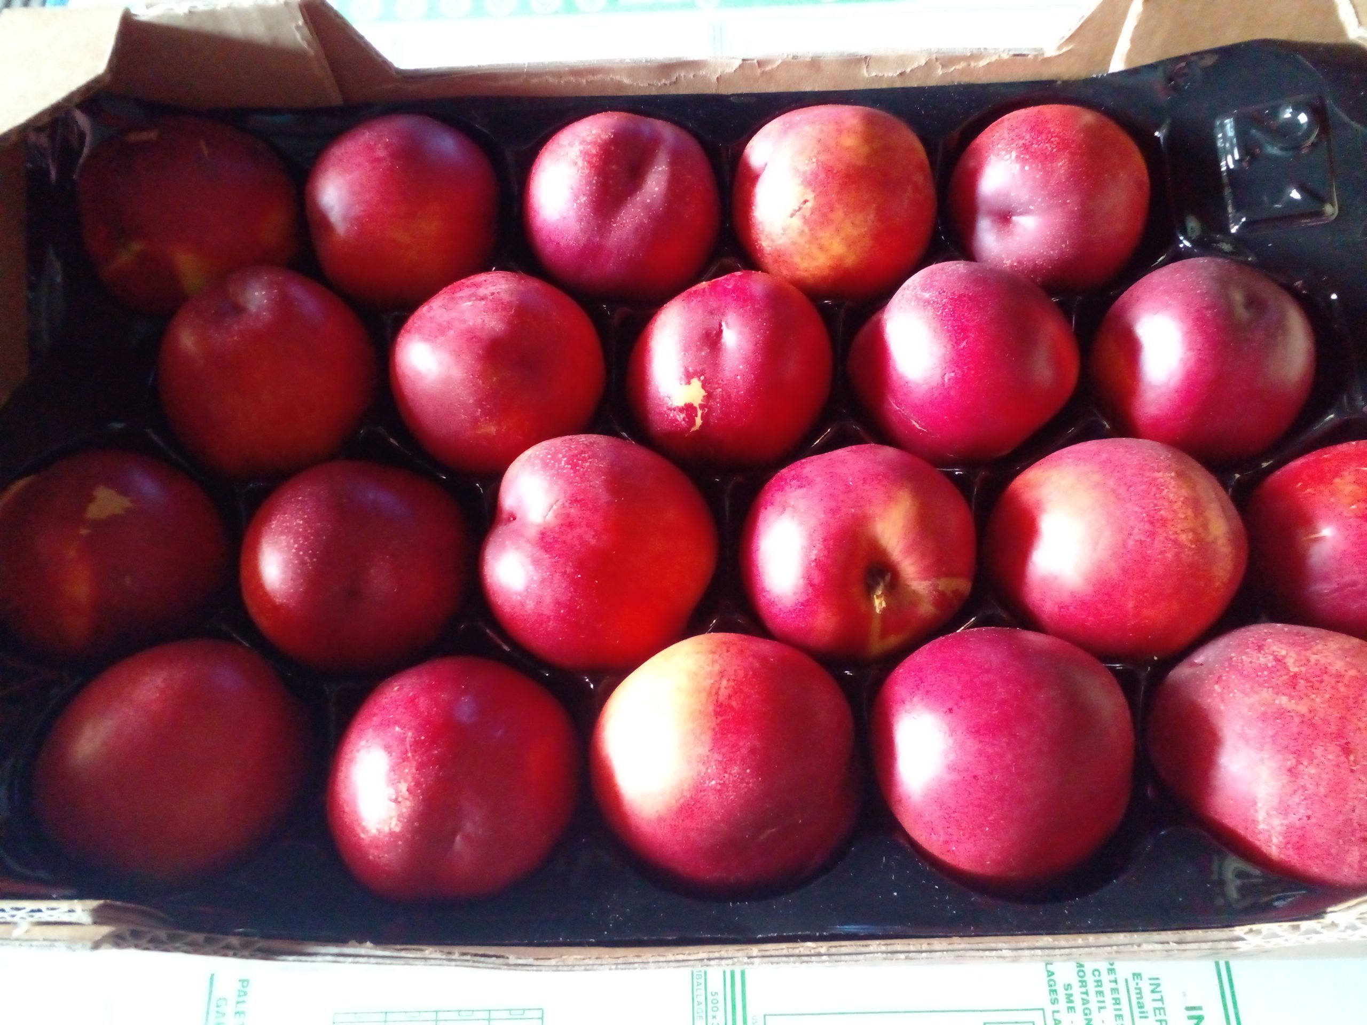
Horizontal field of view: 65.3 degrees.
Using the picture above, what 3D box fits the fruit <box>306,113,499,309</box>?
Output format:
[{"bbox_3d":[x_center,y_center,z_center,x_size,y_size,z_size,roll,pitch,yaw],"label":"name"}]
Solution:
[{"bbox_3d":[-0.100,-0.107,0.383,0.066,0.065,0.067,-1,66,1],"label":"fruit"}]

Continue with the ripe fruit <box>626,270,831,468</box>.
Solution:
[{"bbox_3d":[0.014,-0.046,0.343,0.066,0.061,0.064,0,67,2],"label":"ripe fruit"}]

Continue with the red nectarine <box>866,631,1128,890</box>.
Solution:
[{"bbox_3d":[0.088,0.068,0.300,0.070,0.068,0.070,-1,66,1],"label":"red nectarine"}]

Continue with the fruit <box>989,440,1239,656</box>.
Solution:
[{"bbox_3d":[0.127,0.011,0.317,0.072,0.065,0.067,-1,67,2],"label":"fruit"}]

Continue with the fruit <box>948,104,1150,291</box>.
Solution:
[{"bbox_3d":[0.129,-0.111,0.379,0.067,0.063,0.063,-1,66,1],"label":"fruit"}]

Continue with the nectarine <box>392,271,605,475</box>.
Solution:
[{"bbox_3d":[-0.060,-0.045,0.349,0.069,0.064,0.067,-1,67,2],"label":"nectarine"}]

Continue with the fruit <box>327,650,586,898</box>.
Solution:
[{"bbox_3d":[-0.063,0.073,0.298,0.068,0.063,0.066,-1,67,2],"label":"fruit"}]

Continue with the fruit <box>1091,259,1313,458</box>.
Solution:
[{"bbox_3d":[0.169,-0.050,0.350,0.066,0.065,0.066,-1,66,1],"label":"fruit"}]

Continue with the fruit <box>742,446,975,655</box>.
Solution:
[{"bbox_3d":[0.053,0.012,0.326,0.069,0.066,0.065,-1,66,1],"label":"fruit"}]

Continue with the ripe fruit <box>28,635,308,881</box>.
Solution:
[{"bbox_3d":[-0.142,0.069,0.298,0.070,0.065,0.067,0,67,2],"label":"ripe fruit"}]

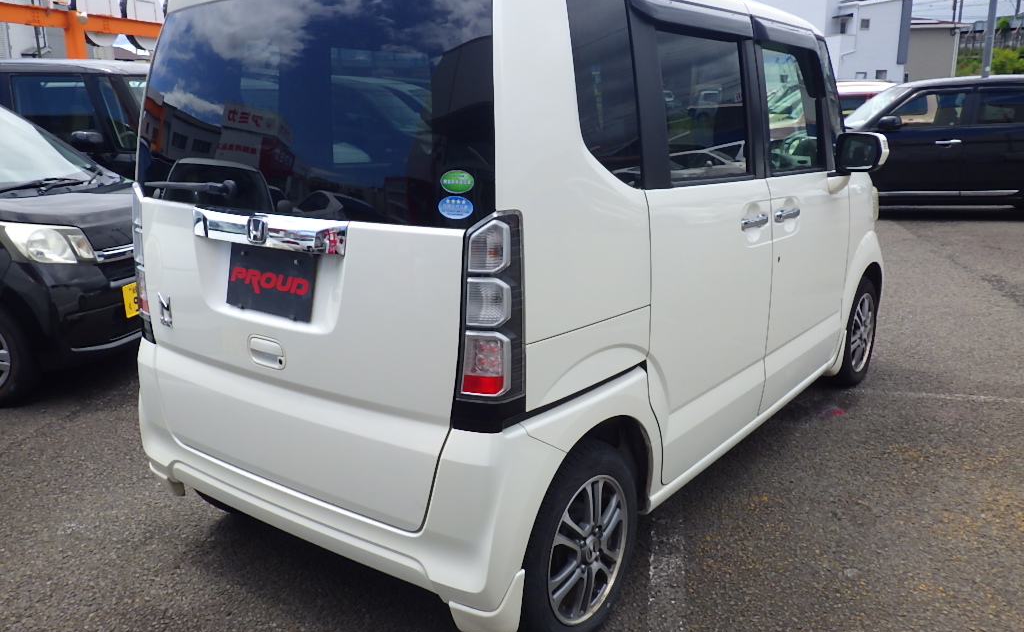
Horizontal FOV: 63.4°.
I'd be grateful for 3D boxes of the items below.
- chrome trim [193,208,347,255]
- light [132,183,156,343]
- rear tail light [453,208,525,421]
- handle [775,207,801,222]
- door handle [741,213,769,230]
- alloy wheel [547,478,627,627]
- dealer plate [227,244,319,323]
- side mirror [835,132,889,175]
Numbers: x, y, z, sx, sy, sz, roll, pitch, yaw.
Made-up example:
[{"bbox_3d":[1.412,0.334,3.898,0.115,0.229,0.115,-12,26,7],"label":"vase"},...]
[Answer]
[{"bbox_3d":[-0.606,-0.212,2.027,0.605,0.088,0.055,10,17,36],"label":"chrome trim"},{"bbox_3d":[-1.085,-0.163,2.488,0.140,0.470,0.115,10,17,36],"label":"light"},{"bbox_3d":[-0.052,0.015,1.735,0.140,0.470,0.115,10,17,36],"label":"rear tail light"},{"bbox_3d":[0.959,-0.351,2.881,0.042,0.038,0.195,10,17,36],"label":"handle"},{"bbox_3d":[0.776,-0.300,2.642,0.042,0.038,0.195,10,17,36],"label":"door handle"},{"bbox_3d":[0.146,0.580,2.124,0.140,0.383,0.383,10,17,36],"label":"alloy wheel"},{"bbox_3d":[-0.604,-0.088,2.059,0.330,0.165,0.015,10,11,36],"label":"dealer plate"},{"bbox_3d":[1.404,-0.654,3.303,0.200,0.155,0.120,10,17,36],"label":"side mirror"}]

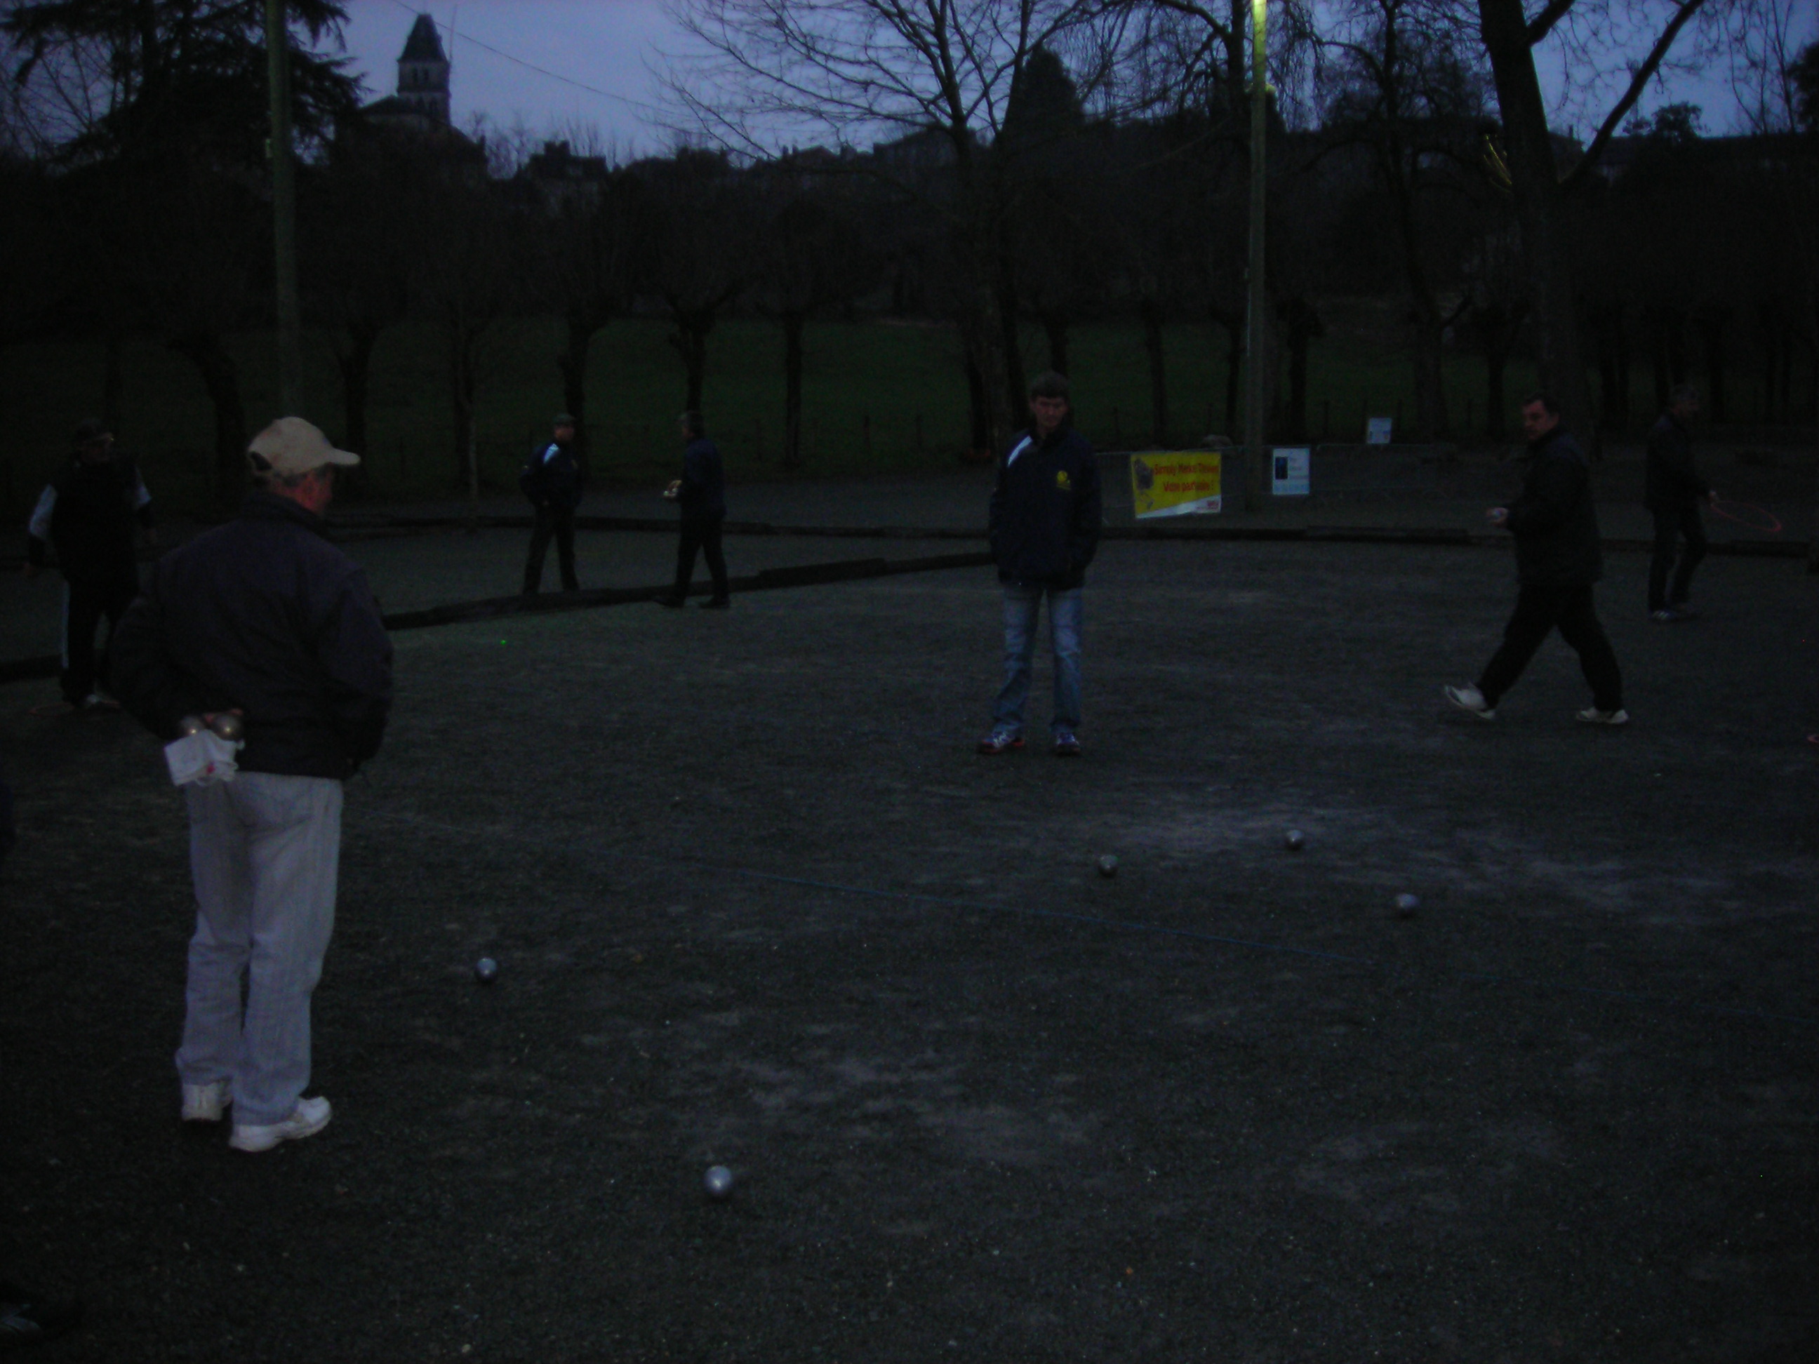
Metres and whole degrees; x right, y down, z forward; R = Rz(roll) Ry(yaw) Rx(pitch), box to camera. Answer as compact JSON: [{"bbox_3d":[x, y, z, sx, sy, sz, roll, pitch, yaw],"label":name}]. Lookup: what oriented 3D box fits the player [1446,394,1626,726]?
[{"bbox_3d":[3.363,-0.663,10.679,0.920,1.735,0.540,0,8,9],"label":"player"}]

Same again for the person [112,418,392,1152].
[{"bbox_3d":[-1.602,0.248,4.877,0.620,1.768,0.430,3,9,28],"label":"person"}]

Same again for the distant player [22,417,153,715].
[{"bbox_3d":[-5.006,-0.724,12.179,0.720,1.736,0.450,-5,9,-28],"label":"distant player"}]

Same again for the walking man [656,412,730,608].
[{"bbox_3d":[-1.929,-1.538,17.778,0.600,1.755,0.500,1,8,12],"label":"walking man"}]

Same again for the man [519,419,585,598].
[{"bbox_3d":[-3.326,-1.637,18.580,0.520,1.721,0.460,-6,9,-30],"label":"man"}]

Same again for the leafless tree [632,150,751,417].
[{"bbox_3d":[-5.402,-9.107,49.453,3.000,7.864,3.000,-1,8,0],"label":"leafless tree"}]

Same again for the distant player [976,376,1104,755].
[{"bbox_3d":[0.648,-0.587,9.850,0.580,1.867,0.400,0,8,7],"label":"distant player"}]

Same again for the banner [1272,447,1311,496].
[{"bbox_3d":[5.914,-3.259,30.950,0.580,0.723,0.040,-2,8,-7],"label":"banner"}]

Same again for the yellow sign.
[{"bbox_3d":[4.045,-2.992,30.236,1.600,0.926,0.040,-5,9,-27],"label":"yellow sign"}]

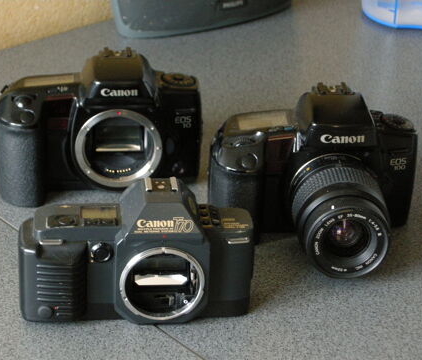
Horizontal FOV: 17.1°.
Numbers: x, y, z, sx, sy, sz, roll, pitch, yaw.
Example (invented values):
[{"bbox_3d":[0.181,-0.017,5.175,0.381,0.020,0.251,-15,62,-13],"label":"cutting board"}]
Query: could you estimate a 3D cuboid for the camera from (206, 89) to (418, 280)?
[{"bbox_3d":[0.076,0.003,0.995,0.153,0.105,0.134,1,28,-1],"label":"camera"}]

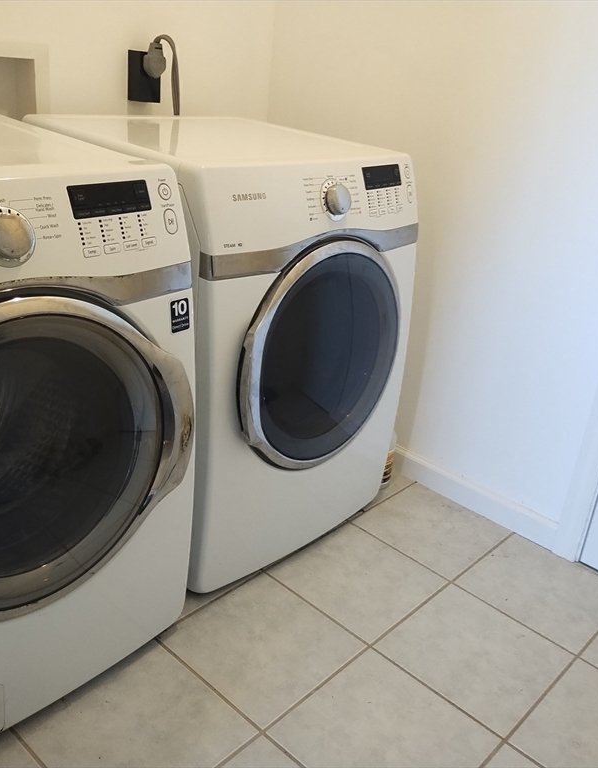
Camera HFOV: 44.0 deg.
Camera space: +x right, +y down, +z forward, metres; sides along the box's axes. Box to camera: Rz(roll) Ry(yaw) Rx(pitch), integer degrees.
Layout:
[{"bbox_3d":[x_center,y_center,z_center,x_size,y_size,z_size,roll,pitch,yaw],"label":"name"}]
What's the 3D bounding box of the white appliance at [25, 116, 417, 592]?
[{"bbox_3d":[-0.194,-0.121,1.889,0.765,0.975,0.690,25,30,36],"label":"white appliance"}]

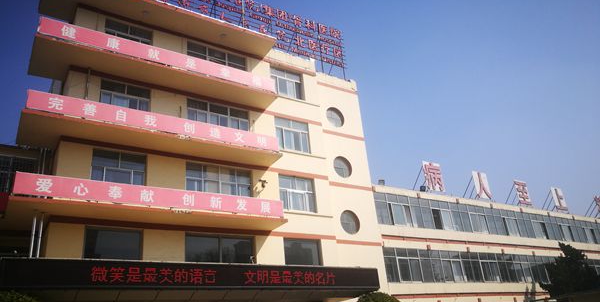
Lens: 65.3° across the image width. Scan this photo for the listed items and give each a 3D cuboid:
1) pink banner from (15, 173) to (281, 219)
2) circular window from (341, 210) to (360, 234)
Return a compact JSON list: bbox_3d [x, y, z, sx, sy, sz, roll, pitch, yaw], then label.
[{"bbox_3d":[-5.083,1.840,18.124,10.298,0.773,0.100,10,-29,-31],"label":"pink banner"},{"bbox_3d":[2.811,4.086,26.564,1.421,1.421,0.220,10,-28,-32],"label":"circular window"}]

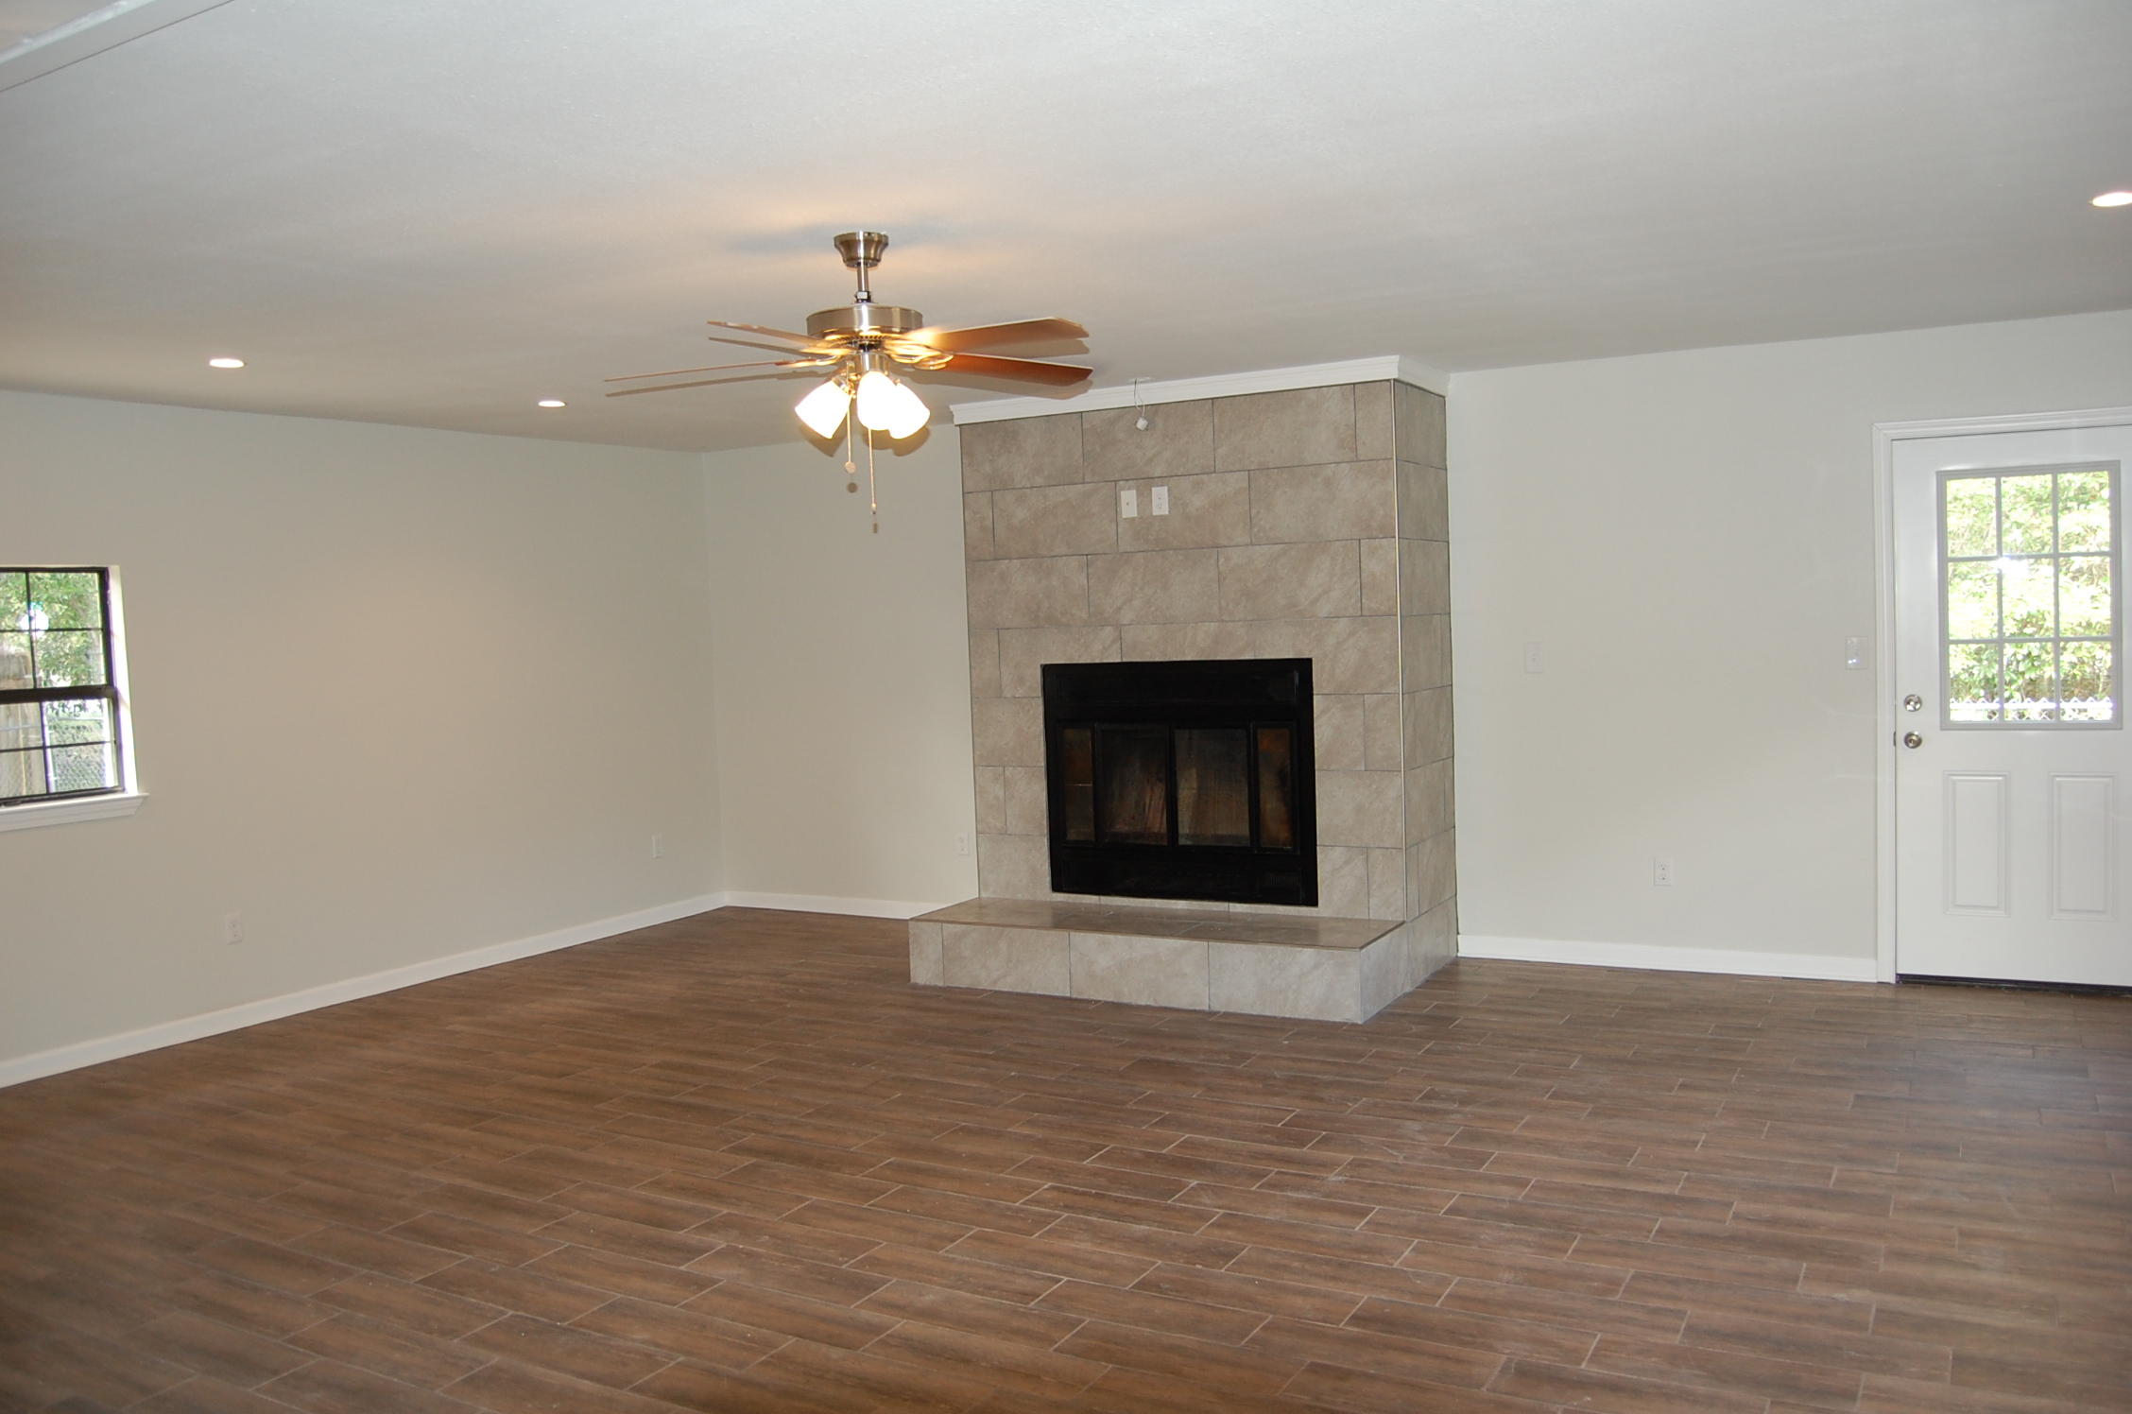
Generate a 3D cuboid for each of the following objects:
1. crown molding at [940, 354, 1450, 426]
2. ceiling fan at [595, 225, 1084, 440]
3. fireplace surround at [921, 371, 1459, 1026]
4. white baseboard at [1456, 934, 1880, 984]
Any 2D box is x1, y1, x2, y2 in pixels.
[{"bbox_3d":[0.548,-1.306,6.812,2.042,0.090,0.761,0,4,29],"label":"crown molding"},{"bbox_3d":[-0.488,-0.893,3.896,1.310,0.520,1.310,0,4,29],"label":"ceiling fan"},{"bbox_3d":[0.478,-0.066,6.674,1.952,2.364,1.237,0,4,29],"label":"fireplace surround"},{"bbox_3d":[2.378,1.017,6.390,1.629,0.092,0.018,0,4,29],"label":"white baseboard"}]

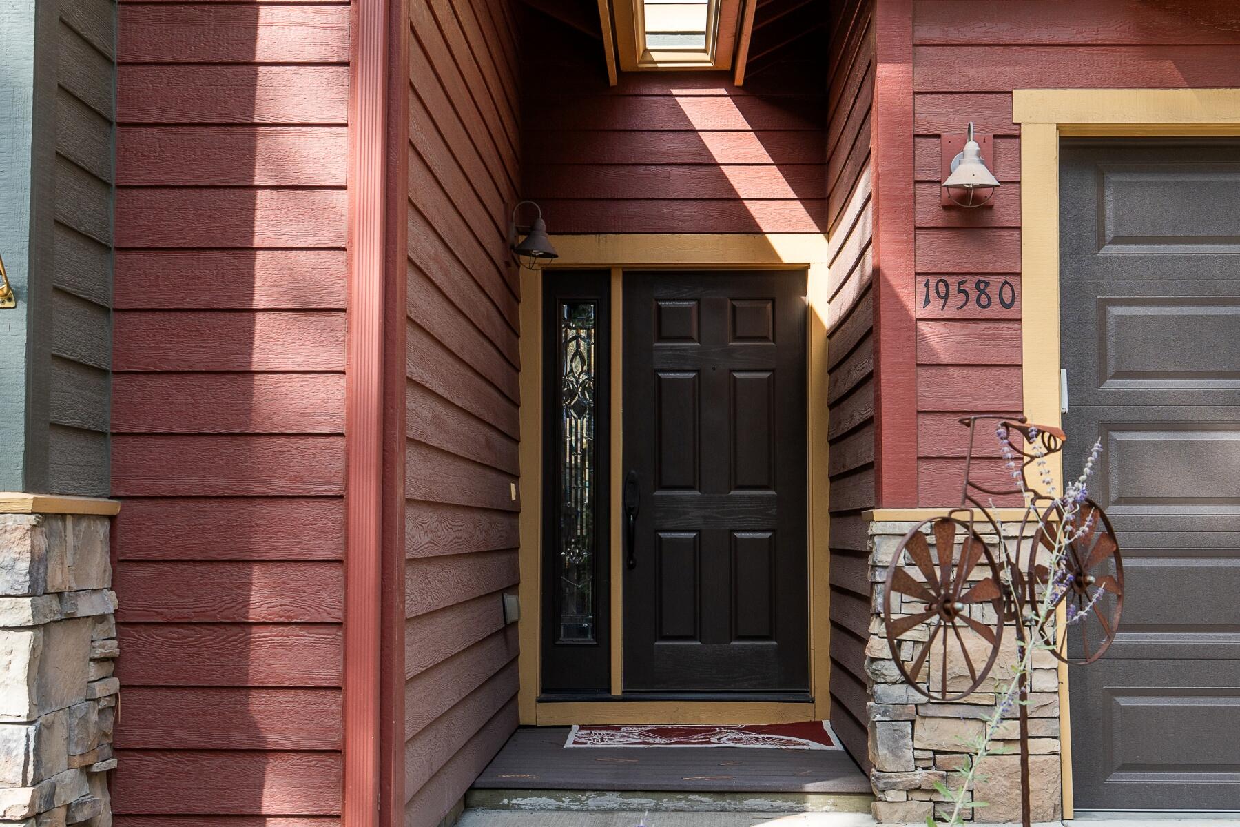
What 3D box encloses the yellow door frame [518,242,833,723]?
[{"bbox_3d":[0.249,0.288,5.543,1.445,2.298,0.150,0,-6,3],"label":"yellow door frame"}]

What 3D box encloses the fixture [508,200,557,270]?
[{"bbox_3d":[-0.378,-0.774,5.140,0.223,0.312,0.200,0,-6,3],"label":"fixture"}]

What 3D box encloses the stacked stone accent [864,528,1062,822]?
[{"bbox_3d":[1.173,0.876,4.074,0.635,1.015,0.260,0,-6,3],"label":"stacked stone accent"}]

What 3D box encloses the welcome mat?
[{"bbox_3d":[0.348,1.385,5.064,1.130,0.020,0.605,0,-6,3],"label":"welcome mat"}]

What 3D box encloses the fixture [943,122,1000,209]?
[{"bbox_3d":[1.224,-0.867,4.080,0.200,0.309,0.220,0,-6,3],"label":"fixture"}]

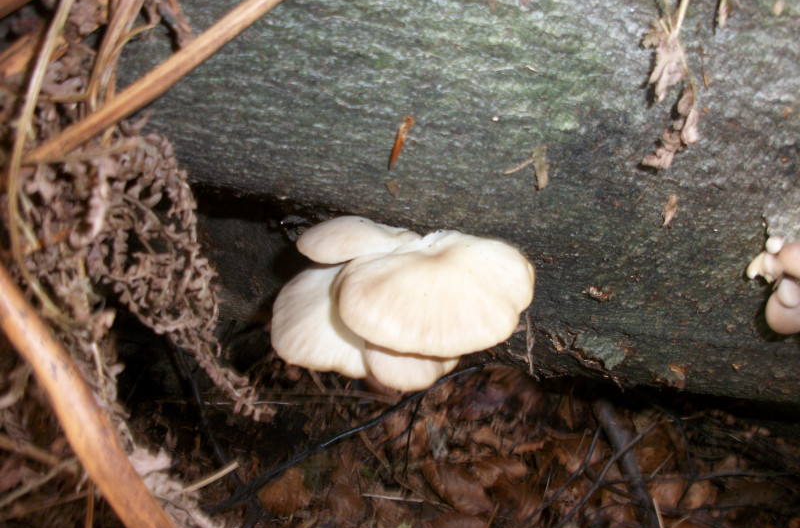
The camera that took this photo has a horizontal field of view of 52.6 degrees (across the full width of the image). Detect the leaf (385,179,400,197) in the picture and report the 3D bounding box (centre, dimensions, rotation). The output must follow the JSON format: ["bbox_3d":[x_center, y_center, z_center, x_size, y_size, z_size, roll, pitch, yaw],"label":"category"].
[{"bbox_3d":[-0.005,-0.051,0.545,0.008,0.011,0.003,-19,19,7],"label":"leaf"}]

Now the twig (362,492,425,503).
[{"bbox_3d":[-0.005,0.186,0.646,0.049,0.003,0.003,5,39,4],"label":"twig"}]

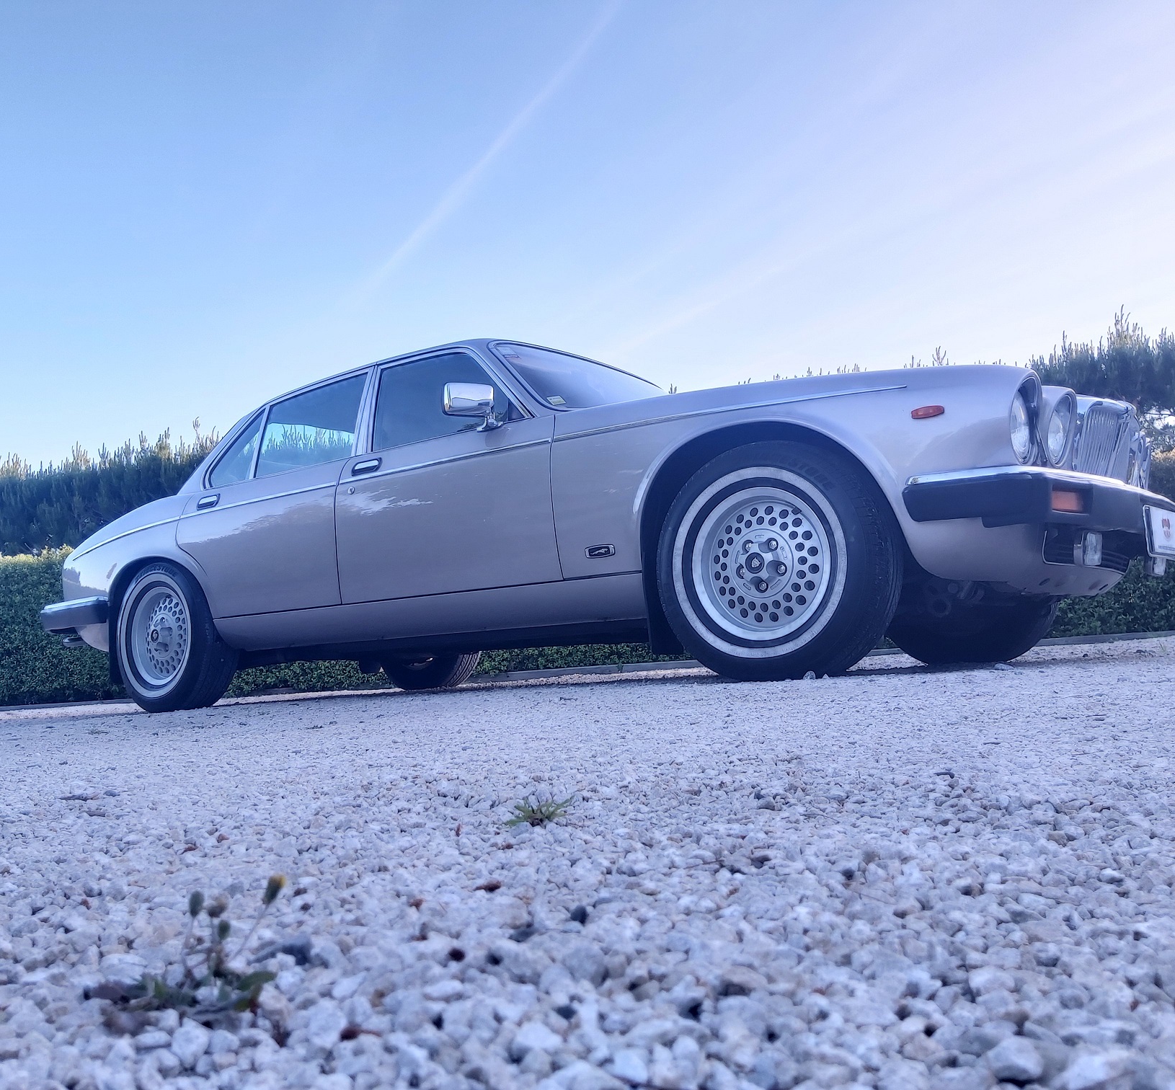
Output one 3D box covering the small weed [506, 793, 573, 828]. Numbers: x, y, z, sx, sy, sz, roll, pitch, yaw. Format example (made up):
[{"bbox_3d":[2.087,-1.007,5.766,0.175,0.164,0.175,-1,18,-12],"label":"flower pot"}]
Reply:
[{"bbox_3d":[-0.025,0.135,0.555,0.032,0.015,0.029,-4,-6,0],"label":"small weed"}]

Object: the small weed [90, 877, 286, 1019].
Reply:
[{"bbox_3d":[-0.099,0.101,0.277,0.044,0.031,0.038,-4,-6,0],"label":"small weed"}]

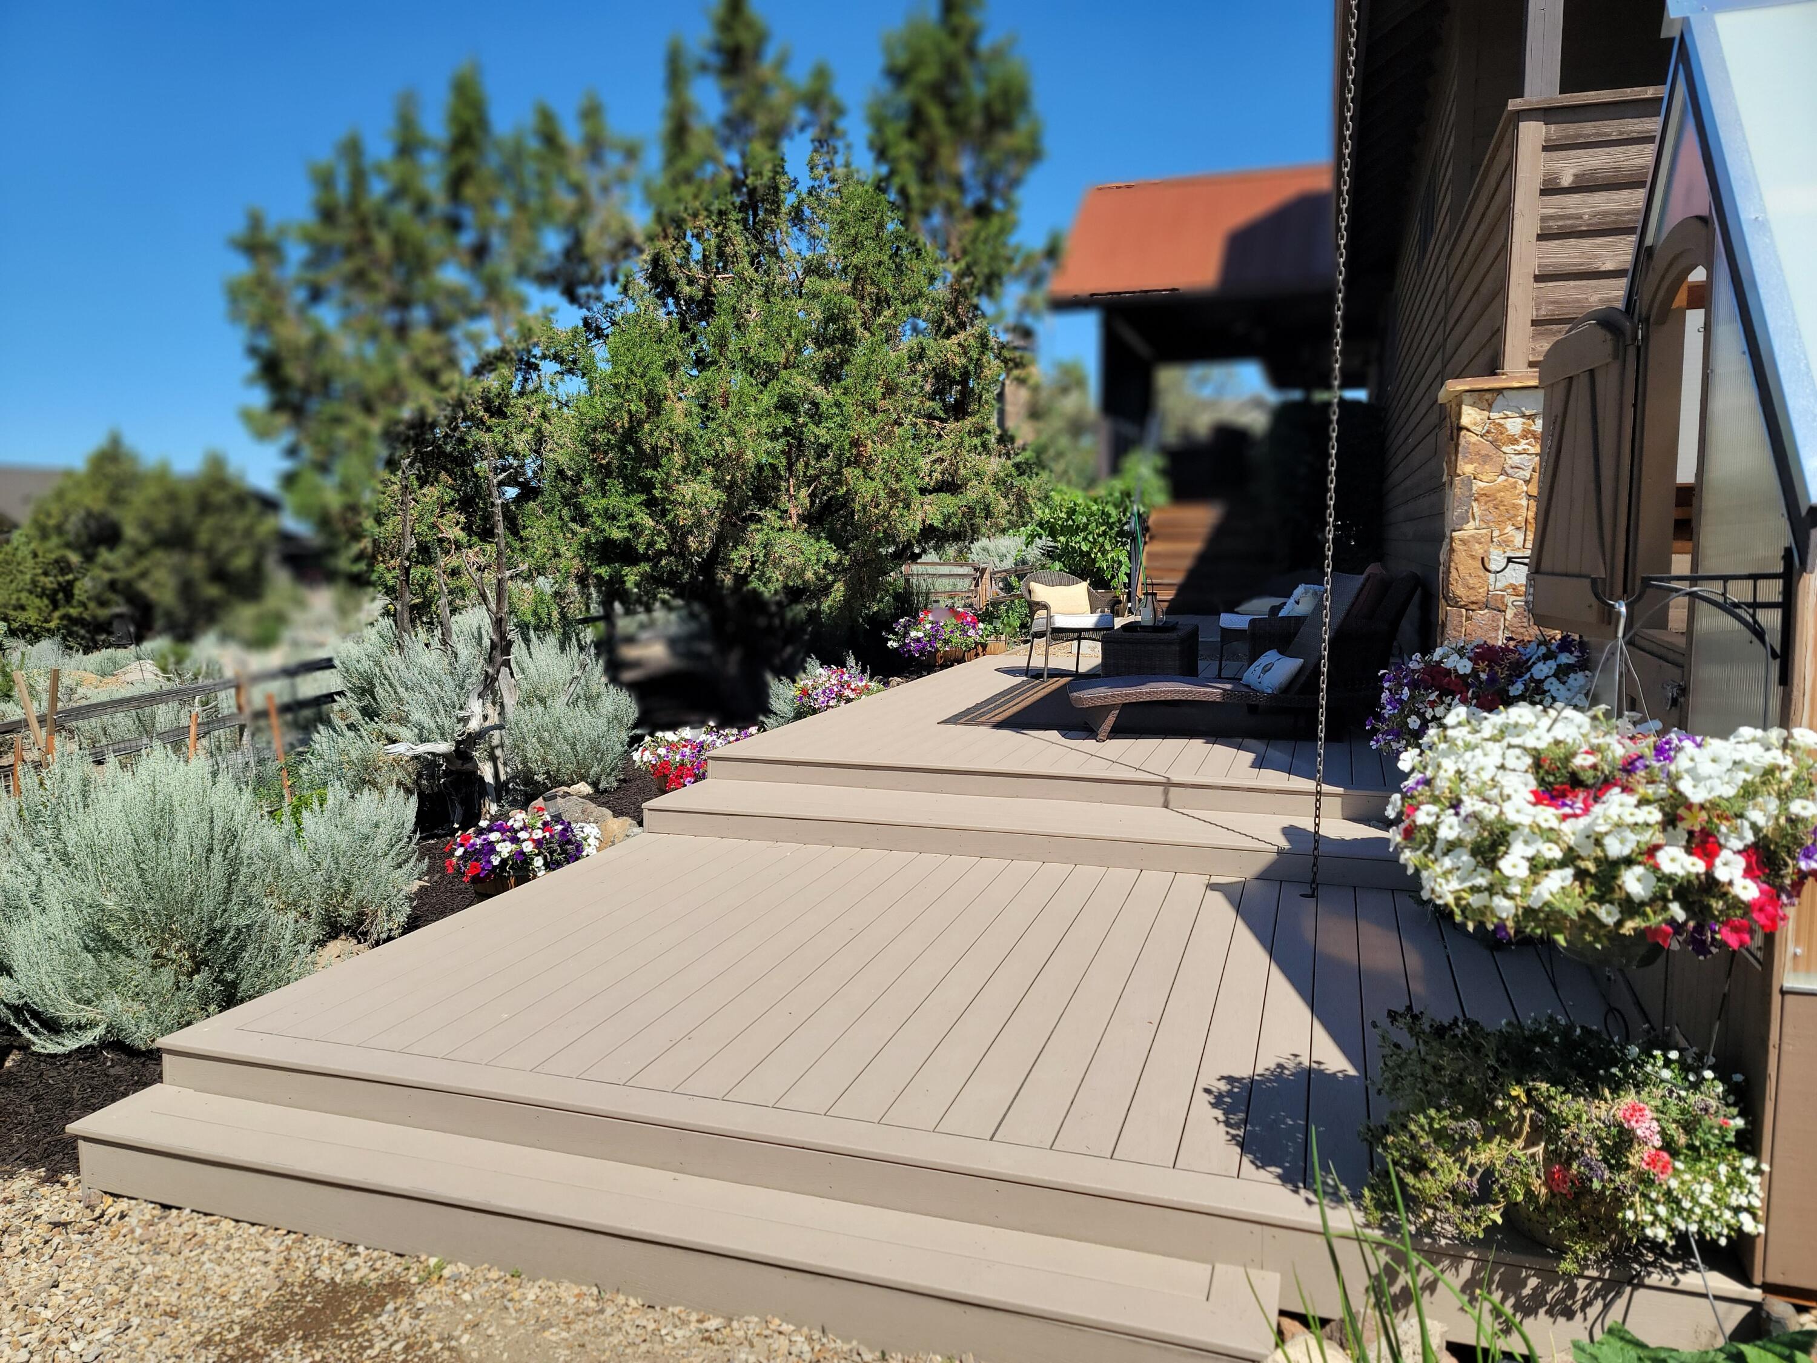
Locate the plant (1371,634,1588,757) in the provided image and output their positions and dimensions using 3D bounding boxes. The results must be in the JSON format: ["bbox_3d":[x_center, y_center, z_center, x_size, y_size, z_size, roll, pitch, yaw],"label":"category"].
[{"bbox_3d":[2.112,0.076,4.850,0.800,0.500,0.750,3,7,24],"label":"plant"}]

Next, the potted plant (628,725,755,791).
[{"bbox_3d":[-1.221,0.450,7.500,0.690,0.430,0.620,-1,7,-9],"label":"potted plant"}]

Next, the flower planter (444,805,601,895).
[{"bbox_3d":[-1.707,0.762,5.800,0.670,0.450,0.620,-2,7,-17],"label":"flower planter"}]

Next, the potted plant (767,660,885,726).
[{"bbox_3d":[-0.602,0.075,9.200,0.800,0.500,0.700,0,7,-4],"label":"potted plant"}]

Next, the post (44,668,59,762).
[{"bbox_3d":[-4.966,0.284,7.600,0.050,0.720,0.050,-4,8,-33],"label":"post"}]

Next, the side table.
[{"bbox_3d":[1.837,-0.165,9.931,0.550,0.455,1.080,2,7,18],"label":"side table"}]

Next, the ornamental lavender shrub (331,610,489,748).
[{"bbox_3d":[-3.308,0.042,8.700,1.060,1.050,1.000,-2,7,-21],"label":"ornamental lavender shrub"}]

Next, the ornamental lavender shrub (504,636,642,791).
[{"bbox_3d":[-2.064,0.195,8.000,0.820,0.980,0.820,-2,7,-14],"label":"ornamental lavender shrub"}]

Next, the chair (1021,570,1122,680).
[{"bbox_3d":[1.311,-0.467,10.728,0.670,0.870,0.640,-2,7,-19],"label":"chair"}]

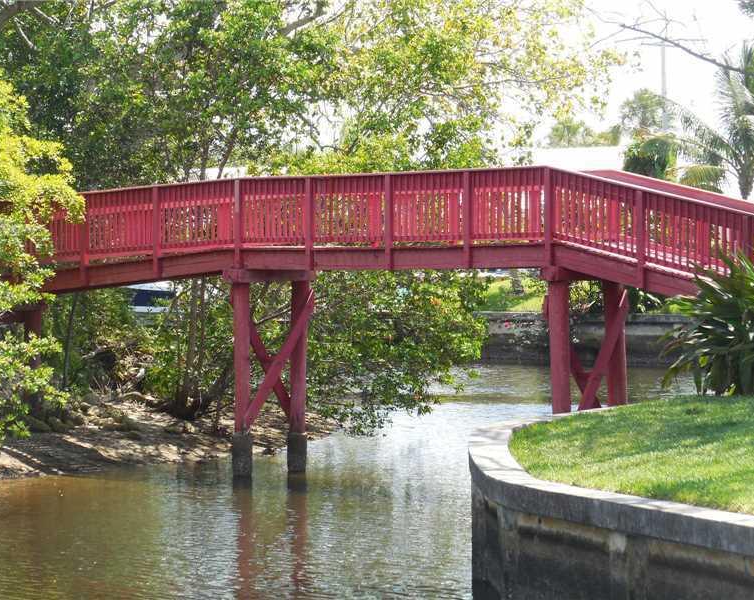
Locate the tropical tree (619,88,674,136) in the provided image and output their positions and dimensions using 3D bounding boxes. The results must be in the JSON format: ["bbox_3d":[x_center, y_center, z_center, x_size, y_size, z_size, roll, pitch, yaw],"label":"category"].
[{"bbox_3d":[13.940,-6.146,150.104,3.000,9.500,3.000,-1,1,0],"label":"tropical tree"}]

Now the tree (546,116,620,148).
[{"bbox_3d":[10.634,-5.454,150.088,3.800,8.000,3.600,-1,1,0],"label":"tree"}]

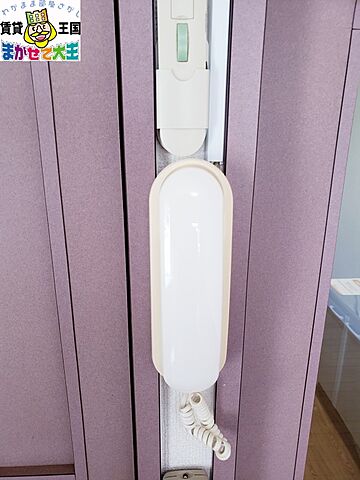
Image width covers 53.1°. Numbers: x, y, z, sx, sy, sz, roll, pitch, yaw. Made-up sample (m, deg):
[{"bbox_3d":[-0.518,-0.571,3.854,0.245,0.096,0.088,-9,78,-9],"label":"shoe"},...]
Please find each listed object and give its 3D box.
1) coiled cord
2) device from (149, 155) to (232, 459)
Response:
[{"bbox_3d":[0.026,0.194,0.386,0.056,0.109,0.040,0,17,-2],"label":"coiled cord"},{"bbox_3d":[0.010,0.090,0.348,0.077,0.329,0.057,0,17,-2],"label":"device"}]

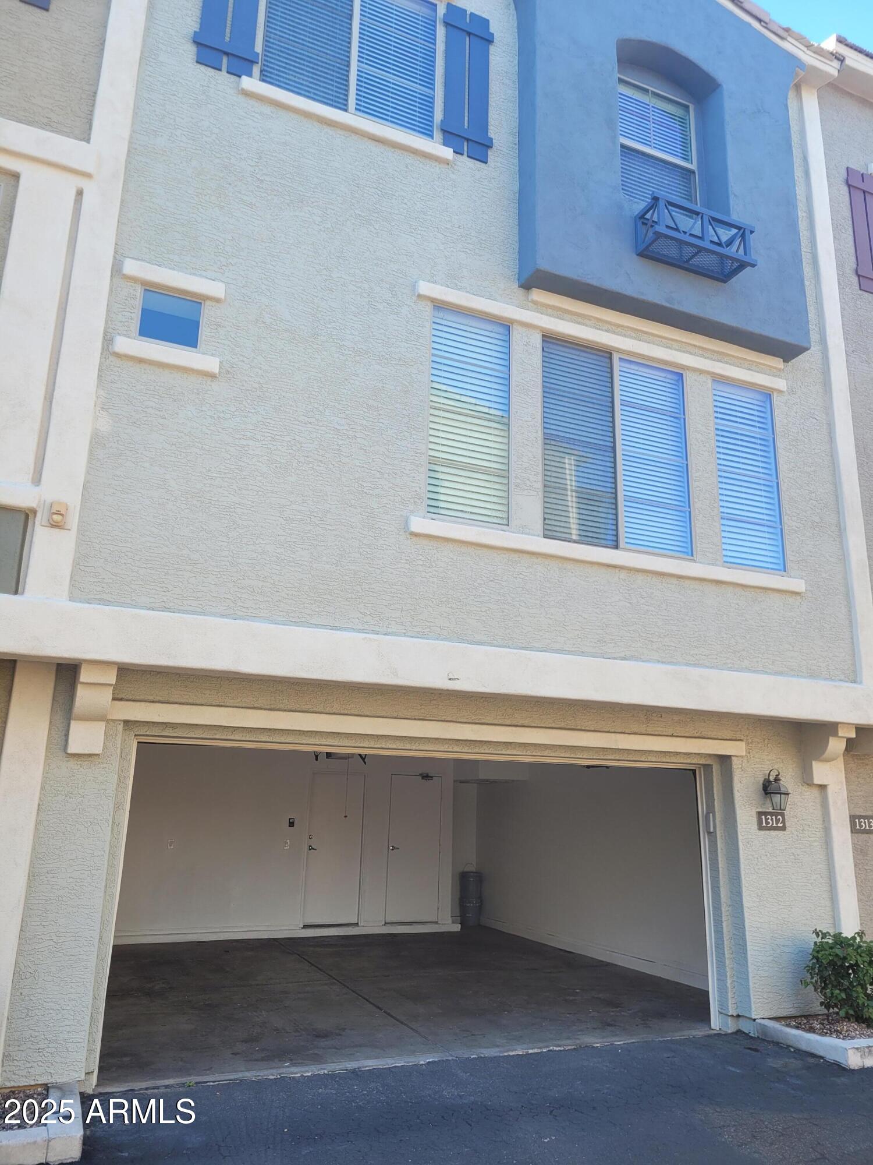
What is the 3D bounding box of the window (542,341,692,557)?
[{"bbox_3d":[1.533,-1.116,7.363,1.488,1.772,0.081,7,-16,-22],"label":"window"}]

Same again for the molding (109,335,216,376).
[{"bbox_3d":[-1.809,-1.511,5.868,0.675,0.110,0.065,7,-16,-23],"label":"molding"}]

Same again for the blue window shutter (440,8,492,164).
[{"bbox_3d":[0.256,-4.276,7.510,0.498,1.511,0.050,7,-16,-22],"label":"blue window shutter"}]

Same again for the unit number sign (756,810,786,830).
[{"bbox_3d":[2.932,2.088,7.659,0.310,0.158,0.022,7,-16,-23],"label":"unit number sign"}]

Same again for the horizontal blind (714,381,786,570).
[{"bbox_3d":[2.808,-0.946,7.885,0.722,1.780,0.065,7,-16,-23],"label":"horizontal blind"}]

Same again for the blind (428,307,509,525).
[{"bbox_3d":[0.259,-1.282,6.835,0.705,1.772,0.081,7,-16,-22],"label":"blind"}]

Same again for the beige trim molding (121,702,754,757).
[{"bbox_3d":[0.287,1.148,6.708,5.284,0.128,0.055,7,-16,-22],"label":"beige trim molding"}]

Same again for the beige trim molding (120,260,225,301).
[{"bbox_3d":[-1.800,-2.061,6.008,0.670,0.115,0.065,7,-16,-23],"label":"beige trim molding"}]

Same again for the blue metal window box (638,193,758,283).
[{"bbox_3d":[2.287,-3.020,7.744,1.120,0.403,0.308,7,-15,-22],"label":"blue metal window box"}]

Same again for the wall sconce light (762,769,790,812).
[{"bbox_3d":[2.970,1.808,7.636,0.201,0.348,0.247,7,-16,-22],"label":"wall sconce light"}]

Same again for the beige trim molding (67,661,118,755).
[{"bbox_3d":[-2.148,0.791,5.456,0.204,0.531,0.445,7,-16,-23],"label":"beige trim molding"}]

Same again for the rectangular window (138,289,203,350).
[{"bbox_3d":[-1.833,-1.809,6.031,0.427,0.401,0.081,7,-16,-22],"label":"rectangular window"}]

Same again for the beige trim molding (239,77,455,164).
[{"bbox_3d":[-0.671,-3.618,6.901,1.740,0.110,0.065,7,-16,-23],"label":"beige trim molding"}]

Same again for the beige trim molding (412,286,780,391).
[{"bbox_3d":[1.572,-2.061,7.549,3.748,0.127,0.060,7,-16,-22],"label":"beige trim molding"}]

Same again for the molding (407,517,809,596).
[{"bbox_3d":[1.531,-0.178,7.042,3.736,0.109,0.065,7,-16,-23],"label":"molding"}]

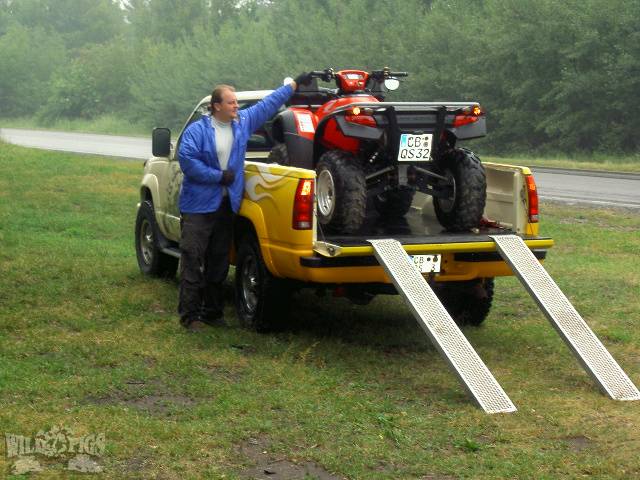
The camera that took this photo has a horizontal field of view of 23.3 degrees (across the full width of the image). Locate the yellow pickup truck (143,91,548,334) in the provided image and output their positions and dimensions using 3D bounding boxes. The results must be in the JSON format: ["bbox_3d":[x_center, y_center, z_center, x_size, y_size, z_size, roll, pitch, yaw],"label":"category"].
[{"bbox_3d":[-0.068,-0.366,13.150,2.000,1.830,5.490,-2,6,-20],"label":"yellow pickup truck"}]

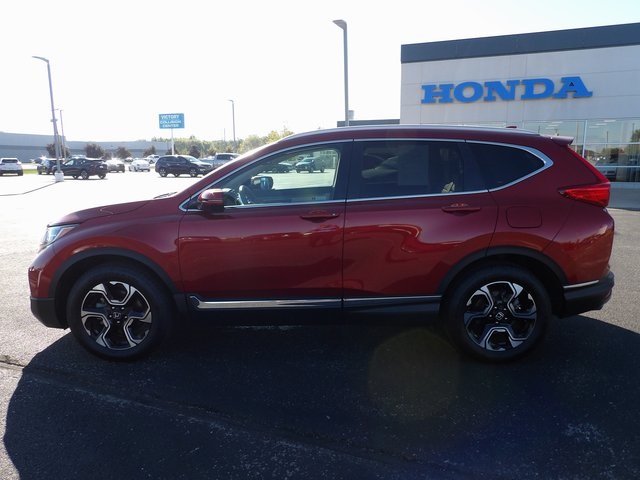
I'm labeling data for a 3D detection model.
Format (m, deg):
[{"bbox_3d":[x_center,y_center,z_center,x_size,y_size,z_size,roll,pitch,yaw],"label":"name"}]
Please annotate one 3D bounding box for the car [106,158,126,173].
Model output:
[{"bbox_3d":[-24.571,-8.780,53.000,1.810,1.490,4.500,-8,13,-37],"label":"car"}]

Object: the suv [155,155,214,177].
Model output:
[{"bbox_3d":[-11.031,-6.021,36.200,4.850,1.750,1.930,3,11,19],"label":"suv"}]

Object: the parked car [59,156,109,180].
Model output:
[{"bbox_3d":[-18.545,-5.505,34.400,4.450,1.620,1.820,3,11,19],"label":"parked car"}]

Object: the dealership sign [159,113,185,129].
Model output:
[{"bbox_3d":[-20.014,-16.096,60.098,3.050,2.000,0.450,1,10,6],"label":"dealership sign"}]

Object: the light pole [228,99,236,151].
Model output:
[{"bbox_3d":[-10.237,-12.007,51.773,0.800,8.300,0.300,-3,11,-17],"label":"light pole"}]

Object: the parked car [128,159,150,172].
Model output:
[{"bbox_3d":[-23.529,-9.699,58.000,1.800,1.470,4.500,-8,13,-36],"label":"parked car"}]

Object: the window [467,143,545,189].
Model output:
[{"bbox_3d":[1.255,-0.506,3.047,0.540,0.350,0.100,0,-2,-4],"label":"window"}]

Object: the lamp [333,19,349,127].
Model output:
[{"bbox_3d":[1.276,-6.622,22.139,0.550,8.050,1.450,5,11,26],"label":"lamp"}]

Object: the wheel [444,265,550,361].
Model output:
[{"bbox_3d":[1.244,0.501,3.152,0.735,0.735,0.235,0,10,1],"label":"wheel"}]

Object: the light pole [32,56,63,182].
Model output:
[{"bbox_3d":[-18.476,-7.986,30.139,0.550,8.050,1.450,5,11,26],"label":"light pole"}]

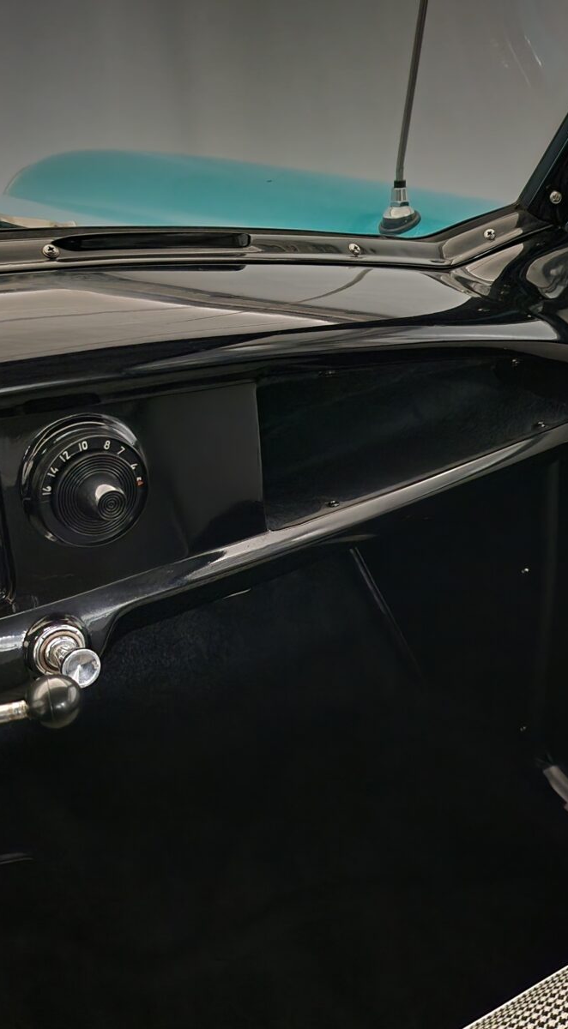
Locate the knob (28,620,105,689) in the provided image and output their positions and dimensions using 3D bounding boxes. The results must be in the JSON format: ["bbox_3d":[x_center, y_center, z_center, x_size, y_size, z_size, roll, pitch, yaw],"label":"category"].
[{"bbox_3d":[-0.132,0.089,0.585,0.038,0.038,0.046,-17,16,-28],"label":"knob"}]

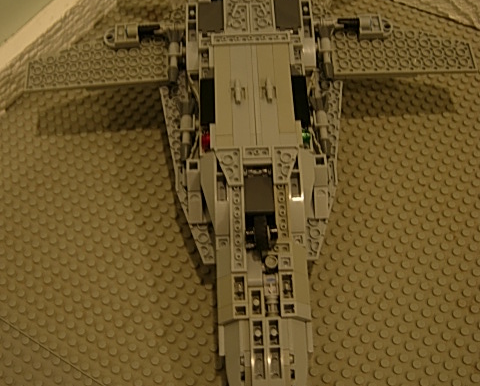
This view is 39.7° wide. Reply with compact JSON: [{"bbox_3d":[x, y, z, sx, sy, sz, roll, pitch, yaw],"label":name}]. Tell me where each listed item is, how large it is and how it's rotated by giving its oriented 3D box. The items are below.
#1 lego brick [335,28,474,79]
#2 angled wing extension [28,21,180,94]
[{"bbox_3d":[0.106,-0.097,0.443,0.096,0.008,0.046,-2,63,-3],"label":"lego brick"},{"bbox_3d":[-0.089,-0.092,0.438,0.105,0.017,0.048,-4,64,2],"label":"angled wing extension"}]

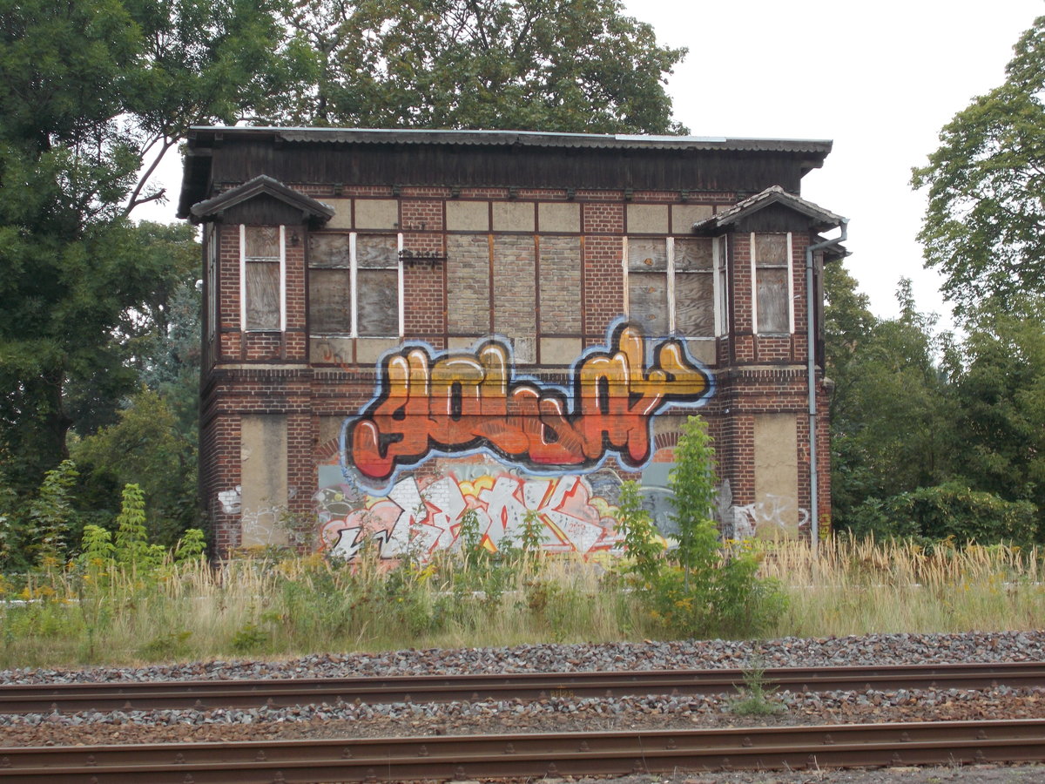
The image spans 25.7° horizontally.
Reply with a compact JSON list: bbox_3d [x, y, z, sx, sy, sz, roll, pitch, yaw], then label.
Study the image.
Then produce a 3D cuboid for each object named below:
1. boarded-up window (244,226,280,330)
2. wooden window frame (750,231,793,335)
[{"bbox_3d":[-4.412,-1.929,38.961,0.611,1.784,0.080,0,-4,-11],"label":"boarded-up window"},{"bbox_3d":[4.402,-1.922,40.583,0.799,1.841,0.120,0,-4,-11],"label":"wooden window frame"}]

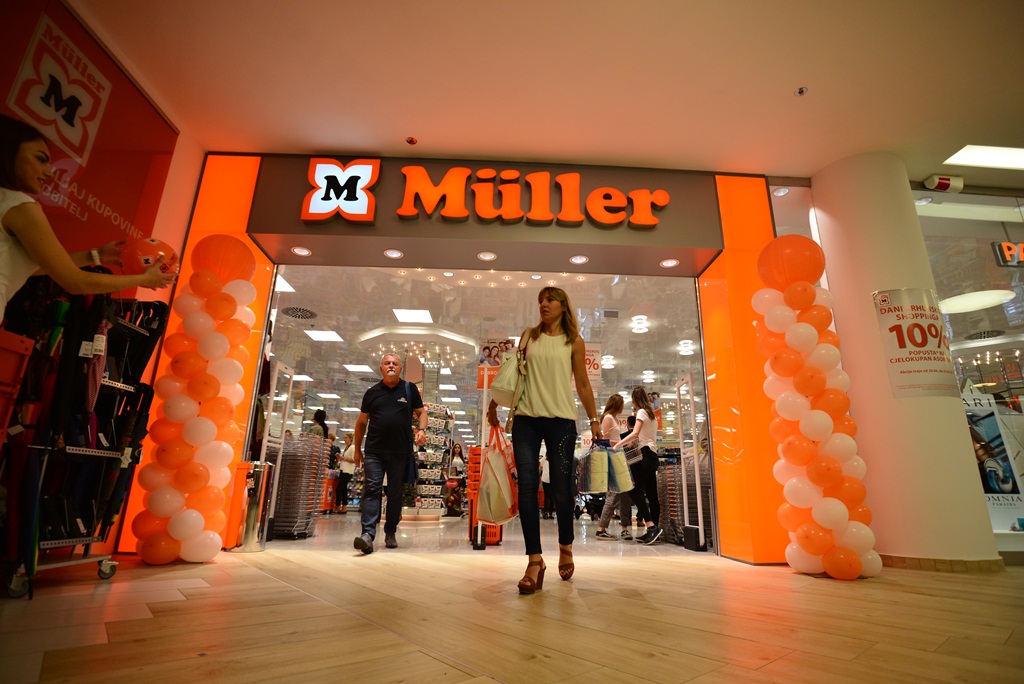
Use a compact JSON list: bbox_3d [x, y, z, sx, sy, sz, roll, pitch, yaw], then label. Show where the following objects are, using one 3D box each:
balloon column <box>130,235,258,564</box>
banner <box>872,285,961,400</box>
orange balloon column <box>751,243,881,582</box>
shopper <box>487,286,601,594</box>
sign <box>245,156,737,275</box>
[{"bbox_3d":[-2.310,0.297,3.645,0.555,2.475,0.555,2,-17,-2],"label":"balloon column"},{"bbox_3d":[3.468,-0.004,4.089,0.570,0.950,0.120,1,-17,3],"label":"banner"},{"bbox_3d":[2.195,0.372,3.617,0.560,2.535,0.560,2,-17,-2],"label":"orange balloon column"},{"bbox_3d":[0.194,0.515,2.926,0.660,1.765,0.560,-1,-17,10],"label":"shopper"},{"bbox_3d":[-0.216,-1.220,4.836,4.390,0.810,0.680,2,-17,-2],"label":"sign"}]

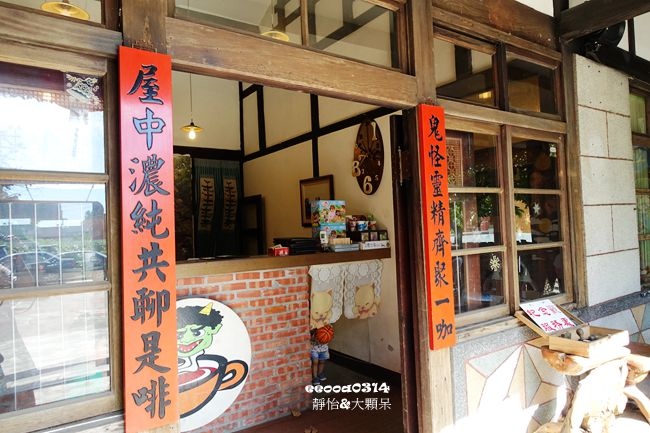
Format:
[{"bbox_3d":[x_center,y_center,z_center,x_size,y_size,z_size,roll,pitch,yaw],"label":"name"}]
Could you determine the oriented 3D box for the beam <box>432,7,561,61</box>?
[{"bbox_3d":[1.207,-1.215,2.992,1.396,0.072,0.090,0,-3,-33],"label":"beam"}]

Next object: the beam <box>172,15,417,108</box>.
[{"bbox_3d":[-0.085,-0.706,2.144,1.368,0.175,0.115,0,-3,-33],"label":"beam"}]

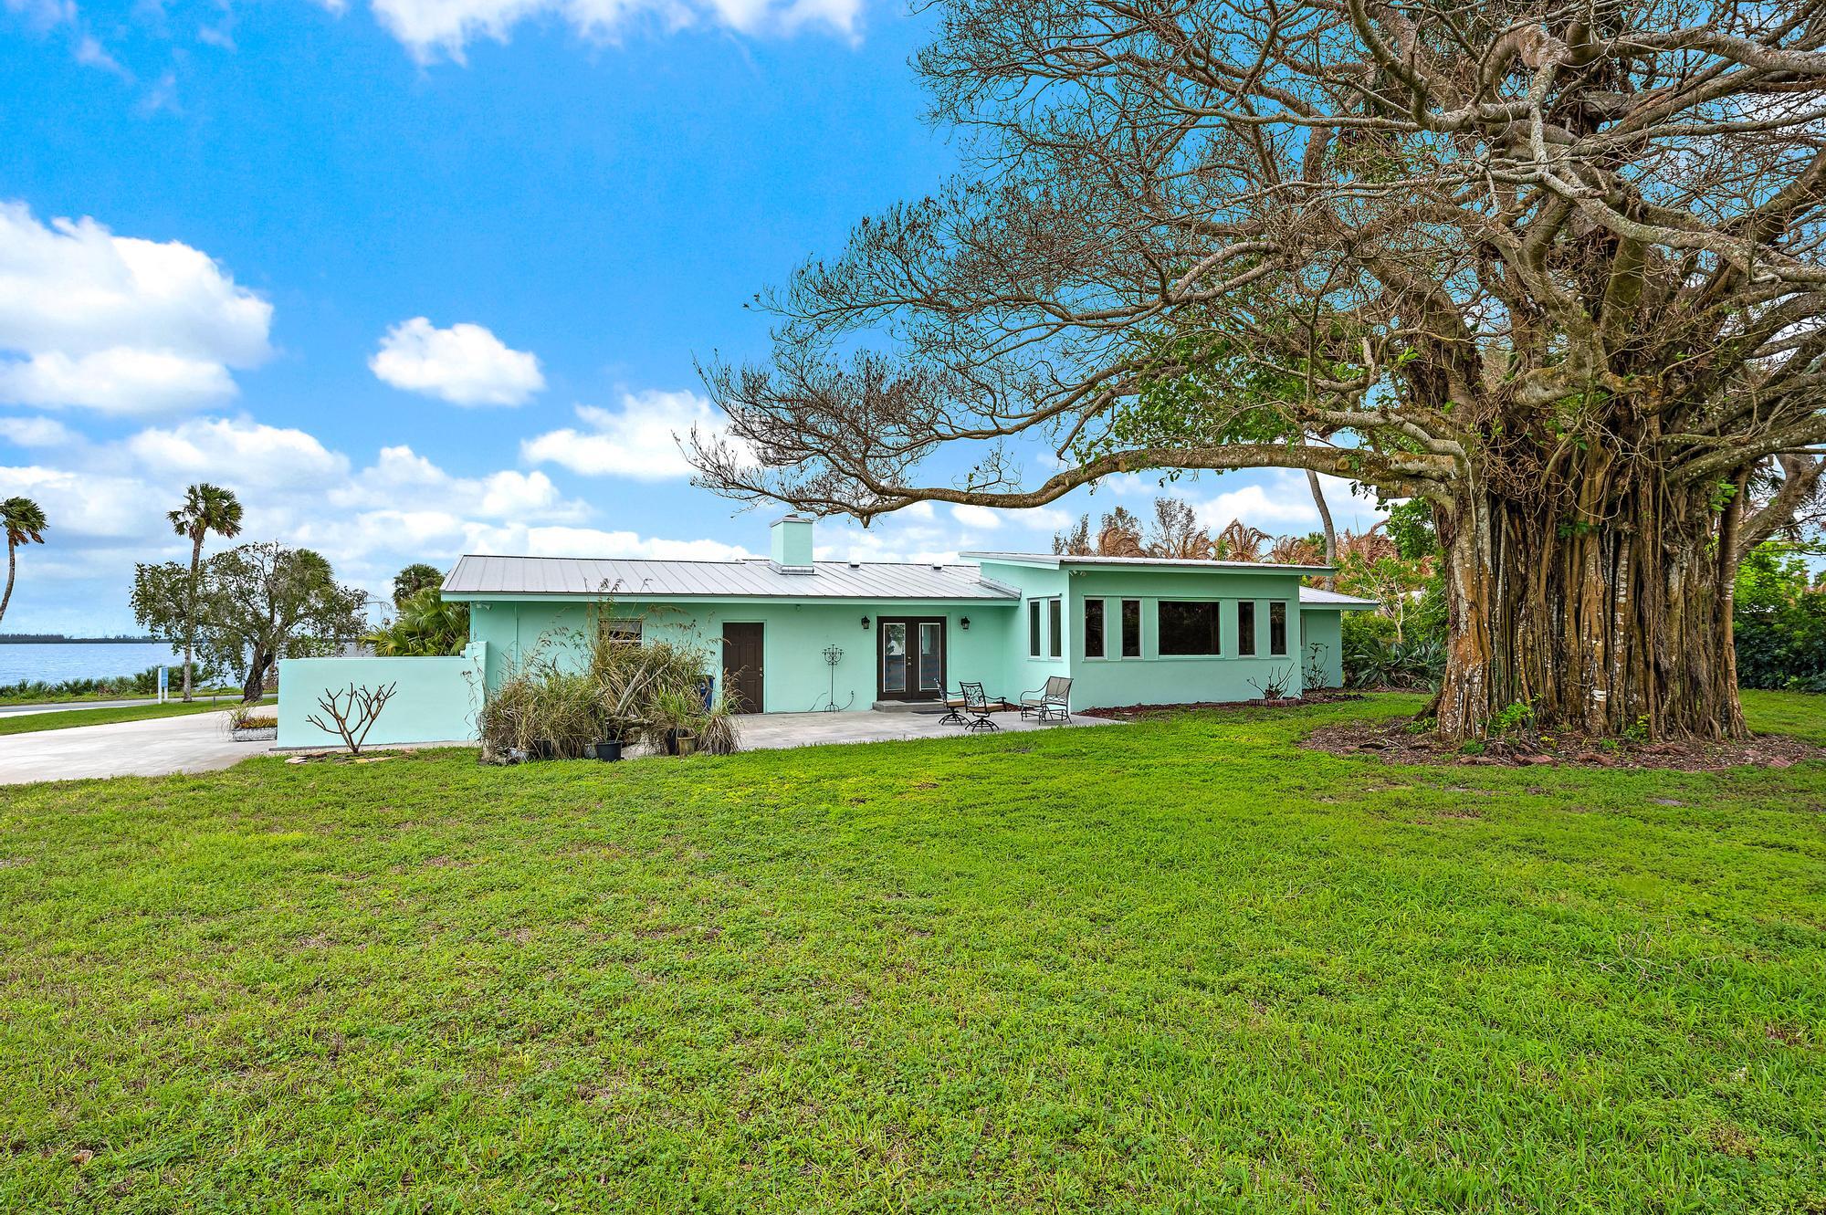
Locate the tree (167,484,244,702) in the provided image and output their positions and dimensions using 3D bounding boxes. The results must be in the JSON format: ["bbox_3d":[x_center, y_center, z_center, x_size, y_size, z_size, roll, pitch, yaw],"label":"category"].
[{"bbox_3d":[-34.400,-0.750,44.400,3.100,10.600,3.100,0,-2,0],"label":"tree"}]

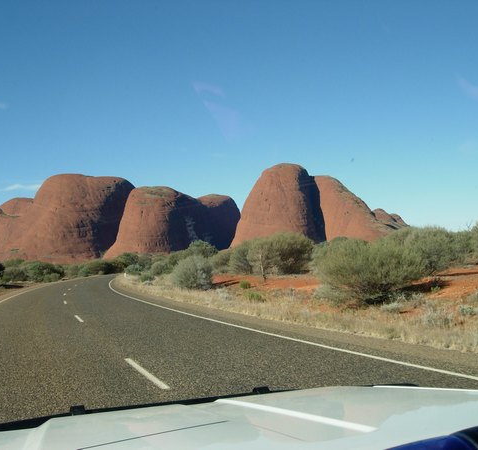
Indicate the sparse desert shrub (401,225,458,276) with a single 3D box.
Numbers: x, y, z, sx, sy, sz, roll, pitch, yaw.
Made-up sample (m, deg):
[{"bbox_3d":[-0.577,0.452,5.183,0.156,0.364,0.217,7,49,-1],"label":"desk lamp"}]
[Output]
[{"bbox_3d":[9.062,1.243,31.500,2.770,2.340,2.630,-3,-3,0],"label":"sparse desert shrub"}]

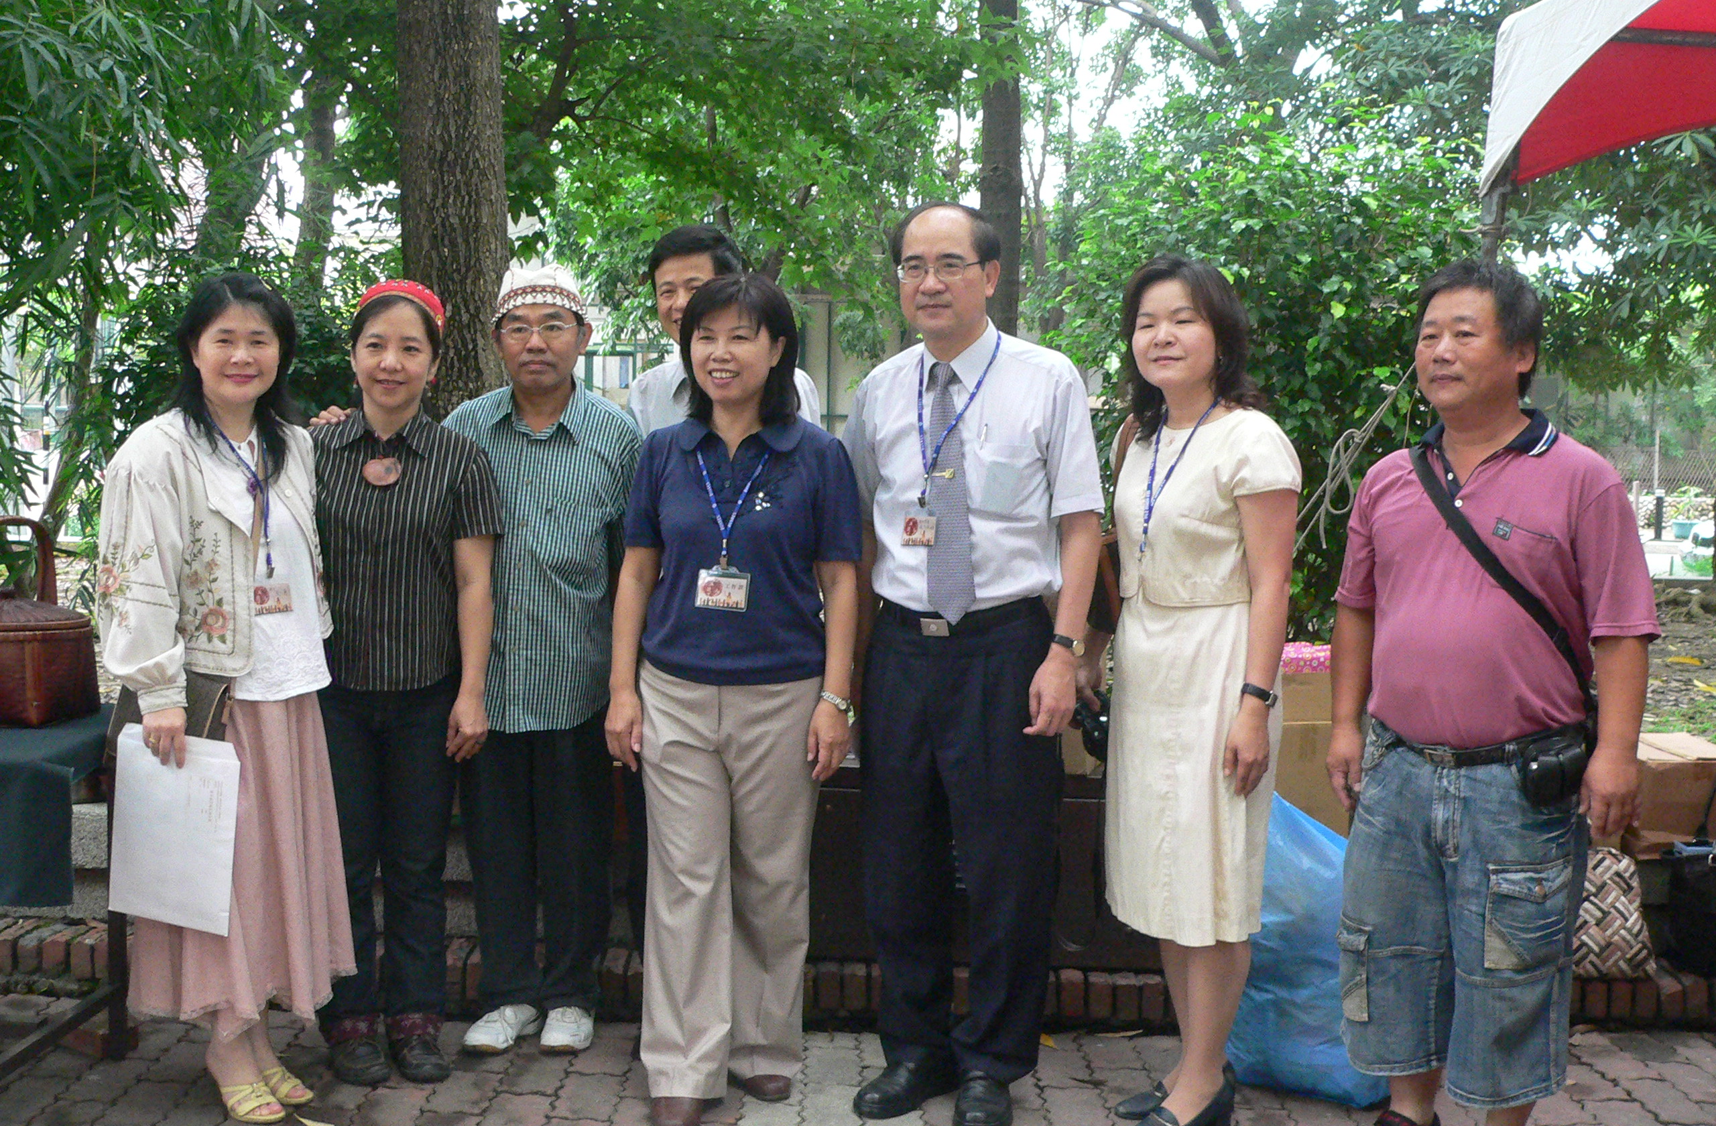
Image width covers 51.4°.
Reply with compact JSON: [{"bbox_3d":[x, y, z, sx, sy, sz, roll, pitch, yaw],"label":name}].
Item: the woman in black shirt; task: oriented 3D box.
[{"bbox_3d":[-0.926,0.233,3.622,0.460,1.590,0.290,1,4,-2],"label":"woman in black shirt"}]

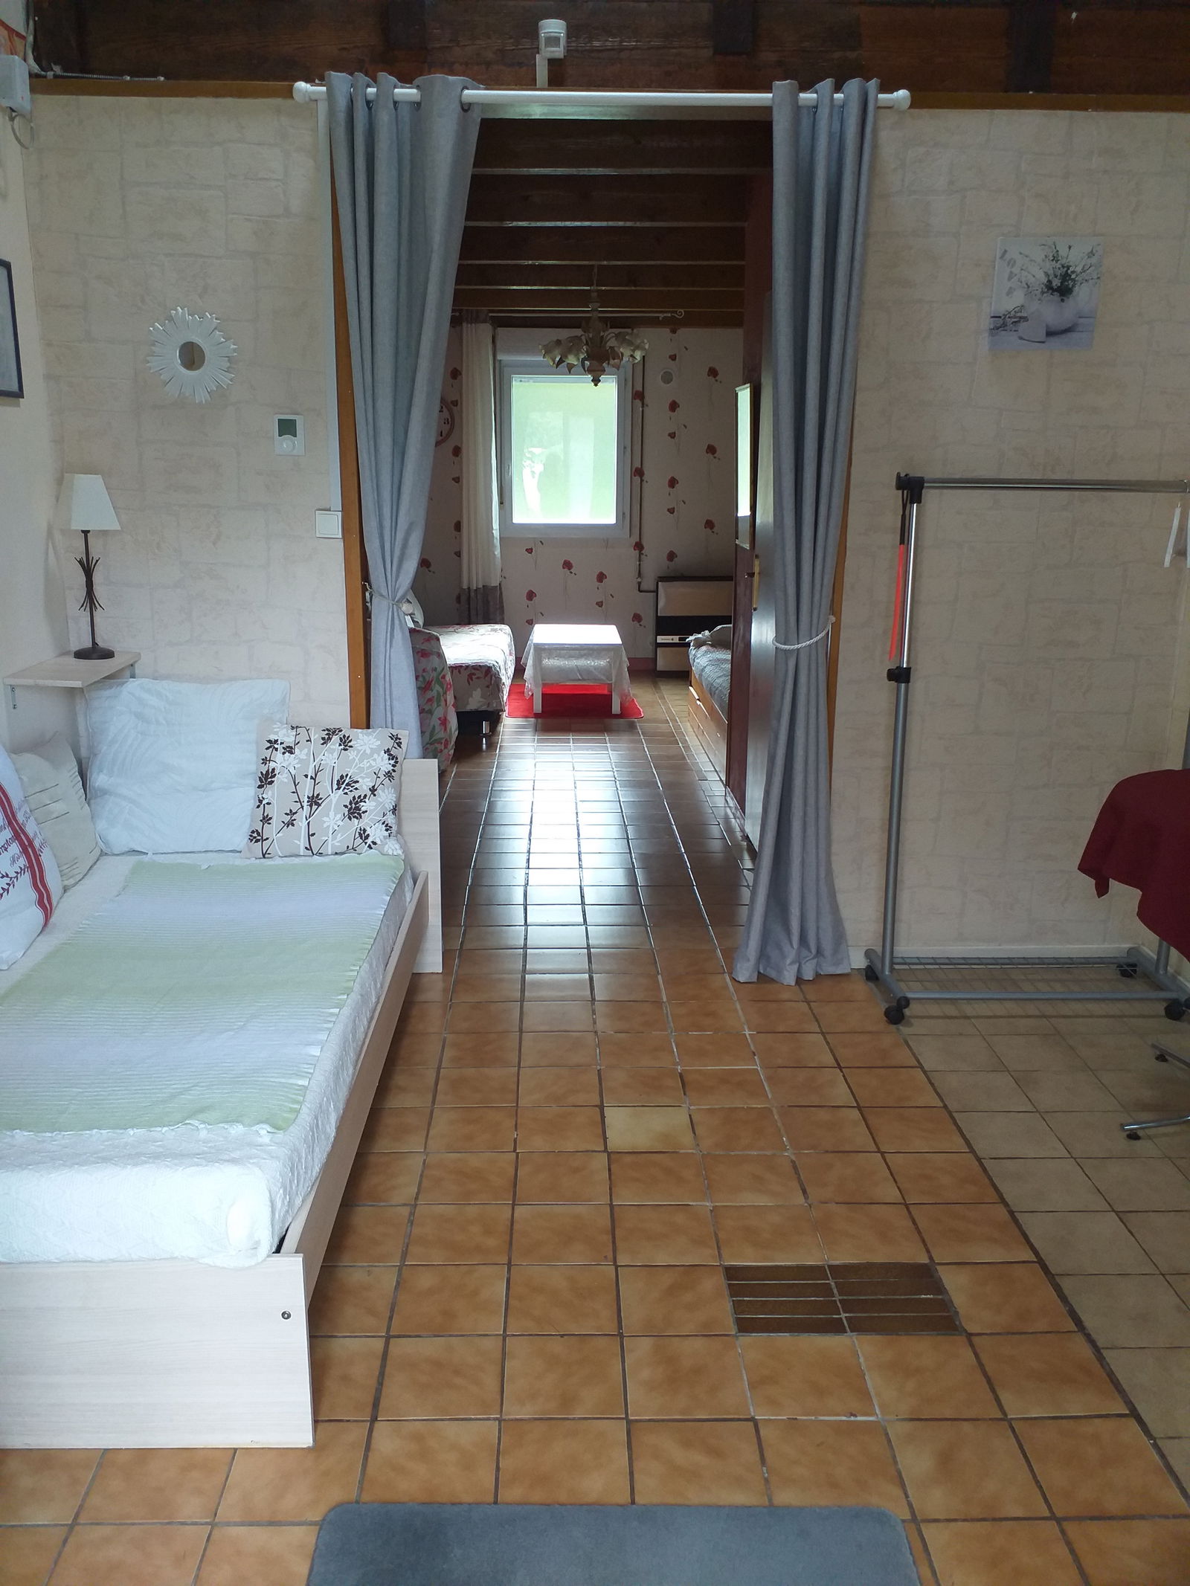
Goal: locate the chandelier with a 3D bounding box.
[{"bbox_3d":[0.001,-2.418,6.234,0.565,0.559,0.565,0,15,-1],"label":"chandelier"}]

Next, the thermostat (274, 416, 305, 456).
[{"bbox_3d":[-0.848,-0.995,3.316,0.083,0.104,0.026,0,15,-1],"label":"thermostat"}]

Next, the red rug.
[{"bbox_3d":[-0.133,-0.640,8.123,0.865,0.012,1.170,0,15,-1],"label":"red rug"}]

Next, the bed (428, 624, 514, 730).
[{"bbox_3d":[-1.011,-0.794,7.855,0.920,0.440,1.870,0,15,-1],"label":"bed"}]

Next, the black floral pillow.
[{"bbox_3d":[-0.768,-0.002,3.410,0.420,0.380,0.130,0,-5,-1],"label":"black floral pillow"}]

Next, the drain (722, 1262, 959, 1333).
[{"bbox_3d":[0.467,0.969,2.283,0.410,0.010,0.205,0,15,-1],"label":"drain"}]

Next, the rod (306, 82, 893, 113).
[{"bbox_3d":[0.017,-1.774,3.035,1.570,0.055,0.060,0,15,-1],"label":"rod"}]

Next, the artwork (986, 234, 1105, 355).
[{"bbox_3d":[1.230,-1.362,3.248,0.286,0.290,0.020,0,15,-1],"label":"artwork"}]

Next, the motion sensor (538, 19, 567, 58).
[{"bbox_3d":[-0.109,-1.932,3.053,0.069,0.087,0.050,0,15,-1],"label":"motion sensor"}]

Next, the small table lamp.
[{"bbox_3d":[-1.402,-0.630,3.317,0.155,0.500,0.155,-10,18,-33],"label":"small table lamp"}]

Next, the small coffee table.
[{"bbox_3d":[-0.119,-0.859,8.089,0.630,0.453,0.950,0,15,-1],"label":"small coffee table"}]

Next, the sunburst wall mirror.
[{"bbox_3d":[-1.099,-1.199,3.257,0.242,0.248,0.020,0,15,-1],"label":"sunburst wall mirror"}]

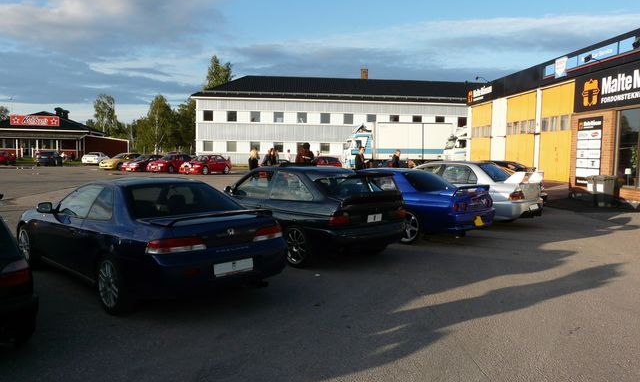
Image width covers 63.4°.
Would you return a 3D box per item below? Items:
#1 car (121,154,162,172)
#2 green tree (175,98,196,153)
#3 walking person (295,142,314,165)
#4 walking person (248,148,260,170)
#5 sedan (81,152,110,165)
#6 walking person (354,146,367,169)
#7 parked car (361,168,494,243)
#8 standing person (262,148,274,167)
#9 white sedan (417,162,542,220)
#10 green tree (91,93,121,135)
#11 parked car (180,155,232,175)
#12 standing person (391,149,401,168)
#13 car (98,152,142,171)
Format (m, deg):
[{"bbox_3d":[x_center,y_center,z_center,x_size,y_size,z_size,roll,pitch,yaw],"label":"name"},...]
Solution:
[{"bbox_3d":[-12.701,-2.174,39.061,1.730,1.340,4.400,3,5,28],"label":"car"},{"bbox_3d":[-19.000,-8.750,75.000,4.600,9.300,4.600,1,4,0],"label":"green tree"},{"bbox_3d":[-0.402,-0.315,14.318,0.580,1.830,0.420,3,5,25],"label":"walking person"},{"bbox_3d":[-2.706,-0.849,21.501,0.500,1.720,0.380,0,4,-10],"label":"walking person"},{"bbox_3d":[-22.095,-3.256,51.206,1.730,1.320,4.500,0,4,-11],"label":"sedan"},{"bbox_3d":[1.283,-0.480,16.200,0.420,1.820,0.520,4,5,32],"label":"walking person"},{"bbox_3d":[1.371,0.211,11.052,1.755,1.340,4.530,-3,6,-45],"label":"parked car"},{"bbox_3d":[-1.771,-0.590,17.800,0.500,1.700,0.420,2,4,17],"label":"standing person"},{"bbox_3d":[3.327,0.023,13.235,1.770,1.450,4.490,-3,6,-43],"label":"white sedan"},{"bbox_3d":[-30.743,-9.370,75.546,4.100,9.500,4.100,3,5,22],"label":"green tree"},{"bbox_3d":[-8.400,-1.970,39.000,1.740,1.410,4.330,3,4,25],"label":"parked car"},{"bbox_3d":[2.892,-0.678,20.003,0.360,1.800,0.500,-1,5,-20],"label":"standing person"},{"bbox_3d":[-15.900,-2.380,42.000,1.760,1.370,4.350,3,4,25],"label":"car"}]

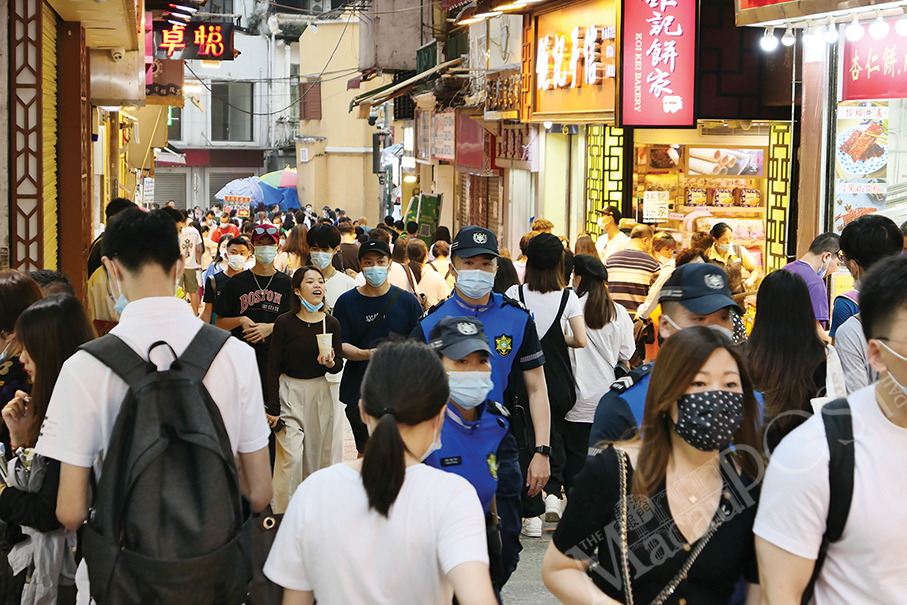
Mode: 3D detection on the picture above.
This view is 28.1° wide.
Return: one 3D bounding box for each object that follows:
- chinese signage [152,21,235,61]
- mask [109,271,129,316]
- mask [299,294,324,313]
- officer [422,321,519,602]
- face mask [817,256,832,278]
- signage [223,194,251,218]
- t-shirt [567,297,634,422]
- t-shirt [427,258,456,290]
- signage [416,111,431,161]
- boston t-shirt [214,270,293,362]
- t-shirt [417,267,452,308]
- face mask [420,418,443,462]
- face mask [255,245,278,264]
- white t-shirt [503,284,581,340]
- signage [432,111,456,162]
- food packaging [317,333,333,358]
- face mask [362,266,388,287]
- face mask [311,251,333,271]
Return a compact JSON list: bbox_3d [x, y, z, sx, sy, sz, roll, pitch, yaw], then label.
[{"bbox_3d":[-3.583,-3.603,25.000,1.130,0.520,0.130,1,5,-3],"label":"chinese signage"},{"bbox_3d":[-0.722,0.000,4.120,0.140,0.110,0.085,-2,-6,-22],"label":"mask"},{"bbox_3d":[-0.720,0.005,9.200,0.130,0.085,0.085,-1,3,-17],"label":"mask"},{"bbox_3d":[-0.020,0.830,5.020,0.440,1.600,0.300,-3,6,-30],"label":"officer"},{"bbox_3d":[2.106,-0.199,10.300,0.085,0.120,0.130,-1,5,-18],"label":"face mask"},{"bbox_3d":[-4.524,-2.000,38.000,0.560,0.450,0.040,0,5,-6],"label":"signage"},{"bbox_3d":[0.832,0.321,10.200,0.430,0.700,0.290,0,5,-11],"label":"t-shirt"},{"bbox_3d":[-0.100,-0.145,16.500,0.420,0.530,0.270,1,4,3],"label":"t-shirt"},{"bbox_3d":[-0.513,-2.854,31.000,0.060,0.810,1.900,0,5,-7],"label":"signage"},{"bbox_3d":[-1.172,0.132,10.900,0.530,0.630,0.300,1,4,3],"label":"boston t-shirt"},{"bbox_3d":[-0.154,0.023,14.000,0.450,0.600,0.280,2,6,14],"label":"t-shirt"},{"bbox_3d":[-0.068,0.266,3.600,0.140,0.110,0.085,2,6,19],"label":"face mask"},{"bbox_3d":[-1.113,-0.286,10.800,0.145,0.120,0.090,0,7,-5],"label":"face mask"},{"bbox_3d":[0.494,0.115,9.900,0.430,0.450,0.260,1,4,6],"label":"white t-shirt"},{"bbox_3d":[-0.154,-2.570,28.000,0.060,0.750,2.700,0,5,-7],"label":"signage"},{"bbox_3d":[-0.651,0.217,9.150,0.088,0.138,0.088,0,4,-6],"label":"food packaging"},{"bbox_3d":[-0.413,-0.135,9.600,0.135,0.112,0.075,1,5,-2],"label":"face mask"},{"bbox_3d":[-0.764,-0.243,10.500,0.140,0.105,0.080,2,14,15],"label":"face mask"}]

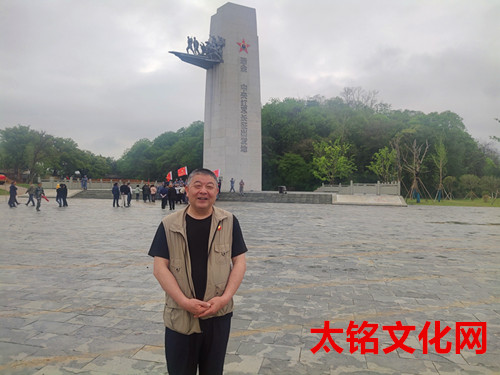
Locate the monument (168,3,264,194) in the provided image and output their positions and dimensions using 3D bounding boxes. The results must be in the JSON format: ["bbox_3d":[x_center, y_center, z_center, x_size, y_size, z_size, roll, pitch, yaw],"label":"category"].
[{"bbox_3d":[-5.200,-12.330,50.400,12.500,25.800,6.300,0,0,-32],"label":"monument"}]

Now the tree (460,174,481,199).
[{"bbox_3d":[28.089,0.000,46.000,2.480,3.310,2.400,1,0,0],"label":"tree"}]

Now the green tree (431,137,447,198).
[{"bbox_3d":[22.566,-2.084,43.000,1.860,7.500,1.900,1,0,0],"label":"green tree"}]

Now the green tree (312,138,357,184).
[{"bbox_3d":[13.104,-3.053,56.000,6.450,9.090,6.200,1,0,0],"label":"green tree"}]

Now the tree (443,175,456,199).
[{"bbox_3d":[25.414,0.000,46.000,1.750,3.310,1.800,1,0,0],"label":"tree"}]

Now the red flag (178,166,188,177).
[{"bbox_3d":[-7.111,-1.685,38.500,1.000,1.030,0.350,0,0,-6],"label":"red flag"}]

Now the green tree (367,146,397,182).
[{"bbox_3d":[18.208,-2.057,50.000,3.990,7.240,4.000,1,0,0],"label":"green tree"}]

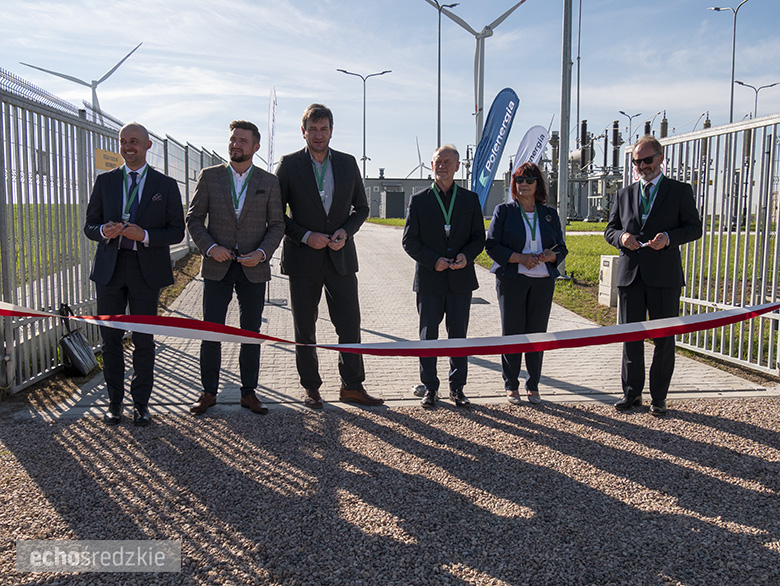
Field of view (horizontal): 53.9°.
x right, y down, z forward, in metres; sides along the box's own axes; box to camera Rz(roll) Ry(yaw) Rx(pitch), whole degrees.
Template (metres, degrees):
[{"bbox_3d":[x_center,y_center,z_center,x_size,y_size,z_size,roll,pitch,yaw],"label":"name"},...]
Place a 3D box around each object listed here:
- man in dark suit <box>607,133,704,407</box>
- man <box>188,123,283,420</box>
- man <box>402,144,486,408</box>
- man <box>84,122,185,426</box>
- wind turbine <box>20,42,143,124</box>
[{"bbox_3d":[1.709,-0.122,4.972,0.590,1.782,0.460,4,7,30],"label":"man in dark suit"},{"bbox_3d":[-0.977,-0.163,4.880,0.620,1.837,0.450,-1,6,-10],"label":"man"},{"bbox_3d":[0.358,-0.110,5.087,0.550,1.711,0.440,0,6,-2],"label":"man"},{"bbox_3d":[-1.550,-0.118,4.650,0.590,1.789,0.450,-1,6,-11],"label":"man"},{"bbox_3d":[-254.639,-142.476,646.823,98.400,139.792,13.000,-4,8,-36],"label":"wind turbine"}]

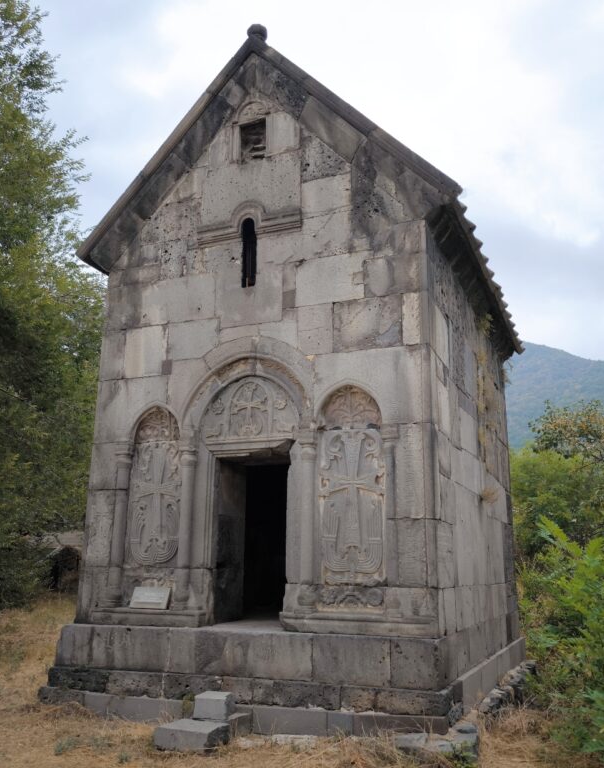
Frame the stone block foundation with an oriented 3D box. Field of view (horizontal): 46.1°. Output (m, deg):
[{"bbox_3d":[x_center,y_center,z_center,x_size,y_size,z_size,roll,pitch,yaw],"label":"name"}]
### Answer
[{"bbox_3d":[0.466,3.966,10.790,4.896,0.864,6.975,-5,-16,22],"label":"stone block foundation"}]

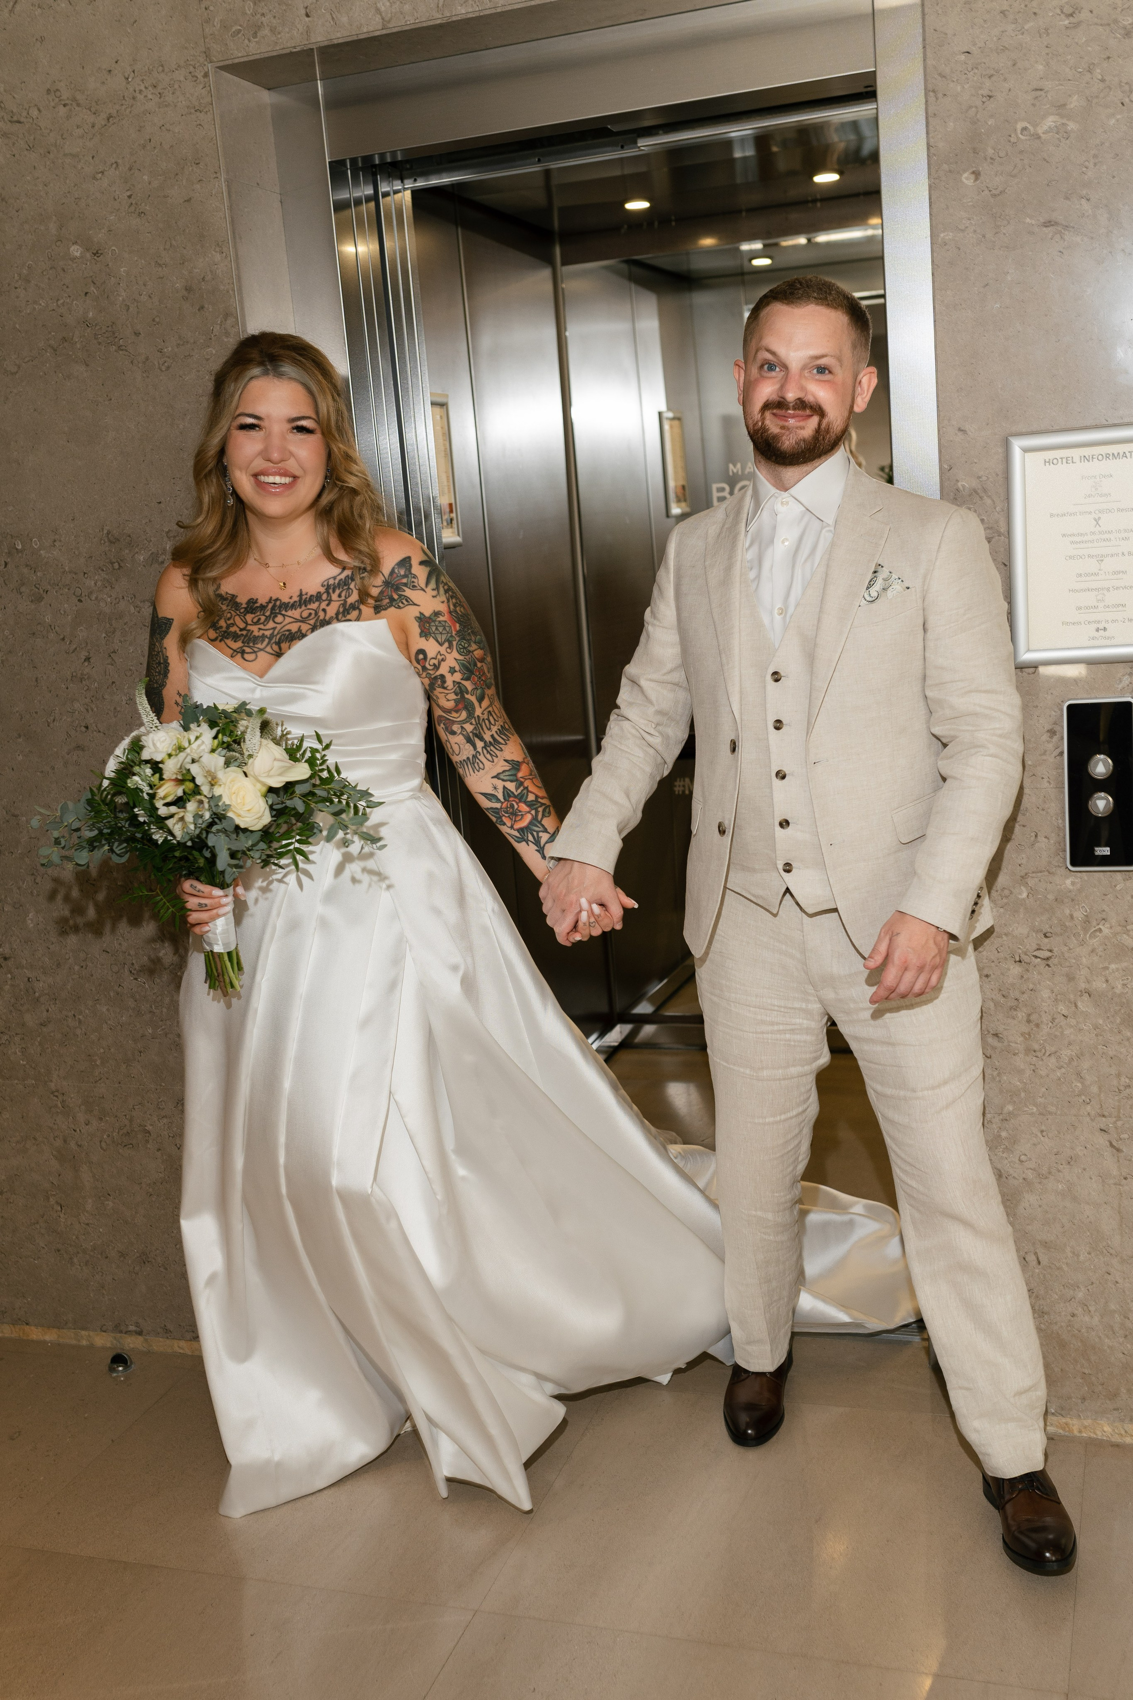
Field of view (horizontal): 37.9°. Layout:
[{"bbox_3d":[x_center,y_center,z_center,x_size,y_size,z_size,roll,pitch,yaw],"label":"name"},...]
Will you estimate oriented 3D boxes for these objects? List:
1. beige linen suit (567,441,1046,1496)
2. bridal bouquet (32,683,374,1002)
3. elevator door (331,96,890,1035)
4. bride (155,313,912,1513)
[{"bbox_3d":[0.355,0.170,2.465,0.690,1.450,0.420,-1,10,21],"label":"beige linen suit"},{"bbox_3d":[-0.497,-0.010,2.299,0.480,0.430,0.340,-4,9,3],"label":"bridal bouquet"},{"bbox_3d":[0.166,-0.161,2.978,0.930,2.100,0.200,-1,10,19],"label":"elevator door"},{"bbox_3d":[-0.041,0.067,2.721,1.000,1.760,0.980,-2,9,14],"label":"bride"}]

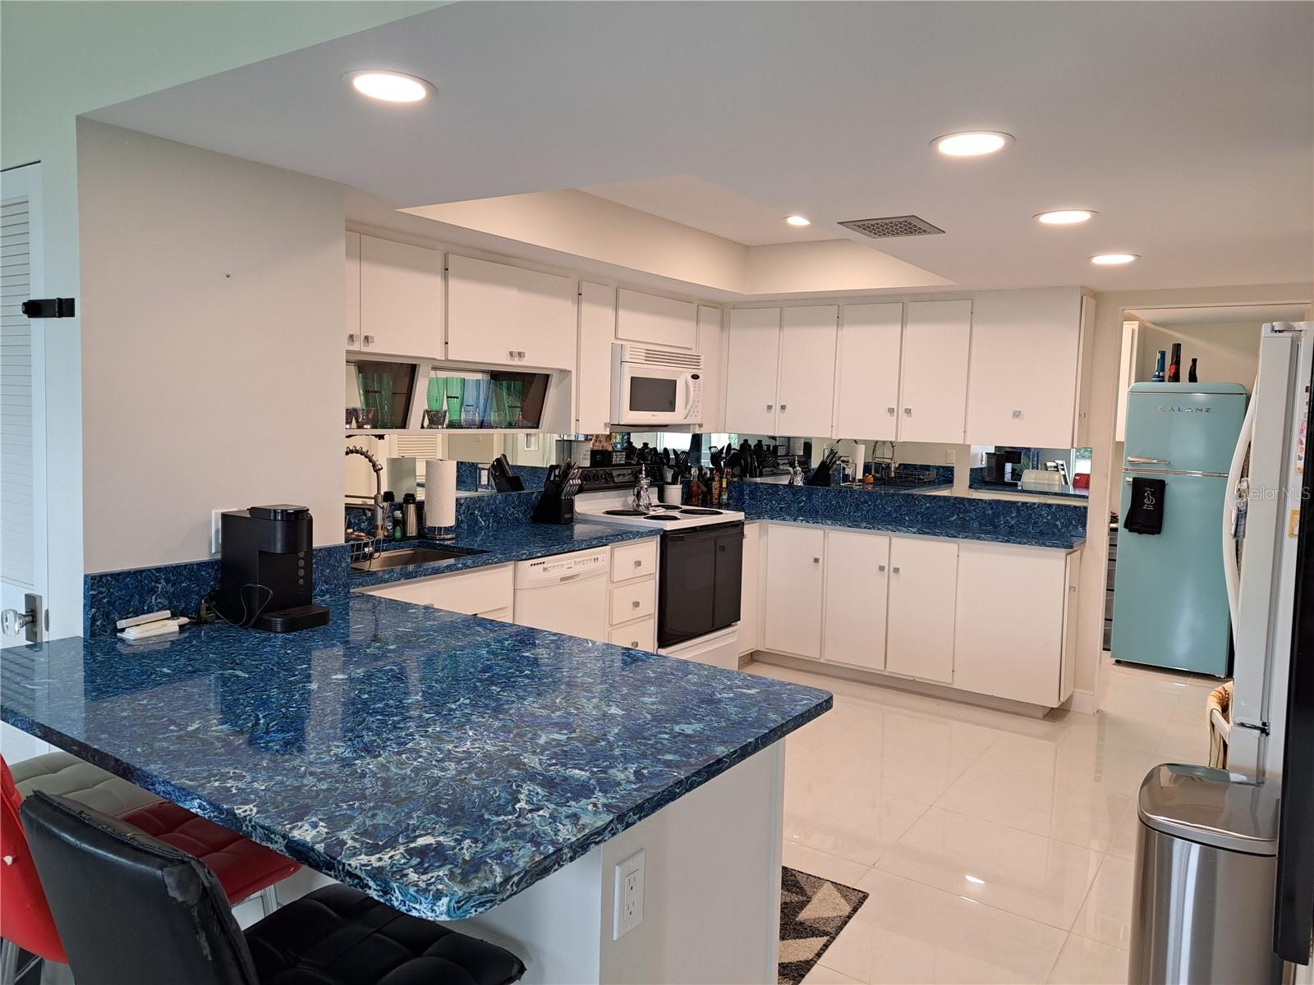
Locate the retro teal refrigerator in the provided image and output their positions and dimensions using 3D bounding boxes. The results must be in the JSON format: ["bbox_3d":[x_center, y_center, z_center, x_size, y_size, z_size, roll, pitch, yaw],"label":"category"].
[{"bbox_3d":[3.210,0.195,5.565,0.595,1.683,0.658,5,6,34],"label":"retro teal refrigerator"}]

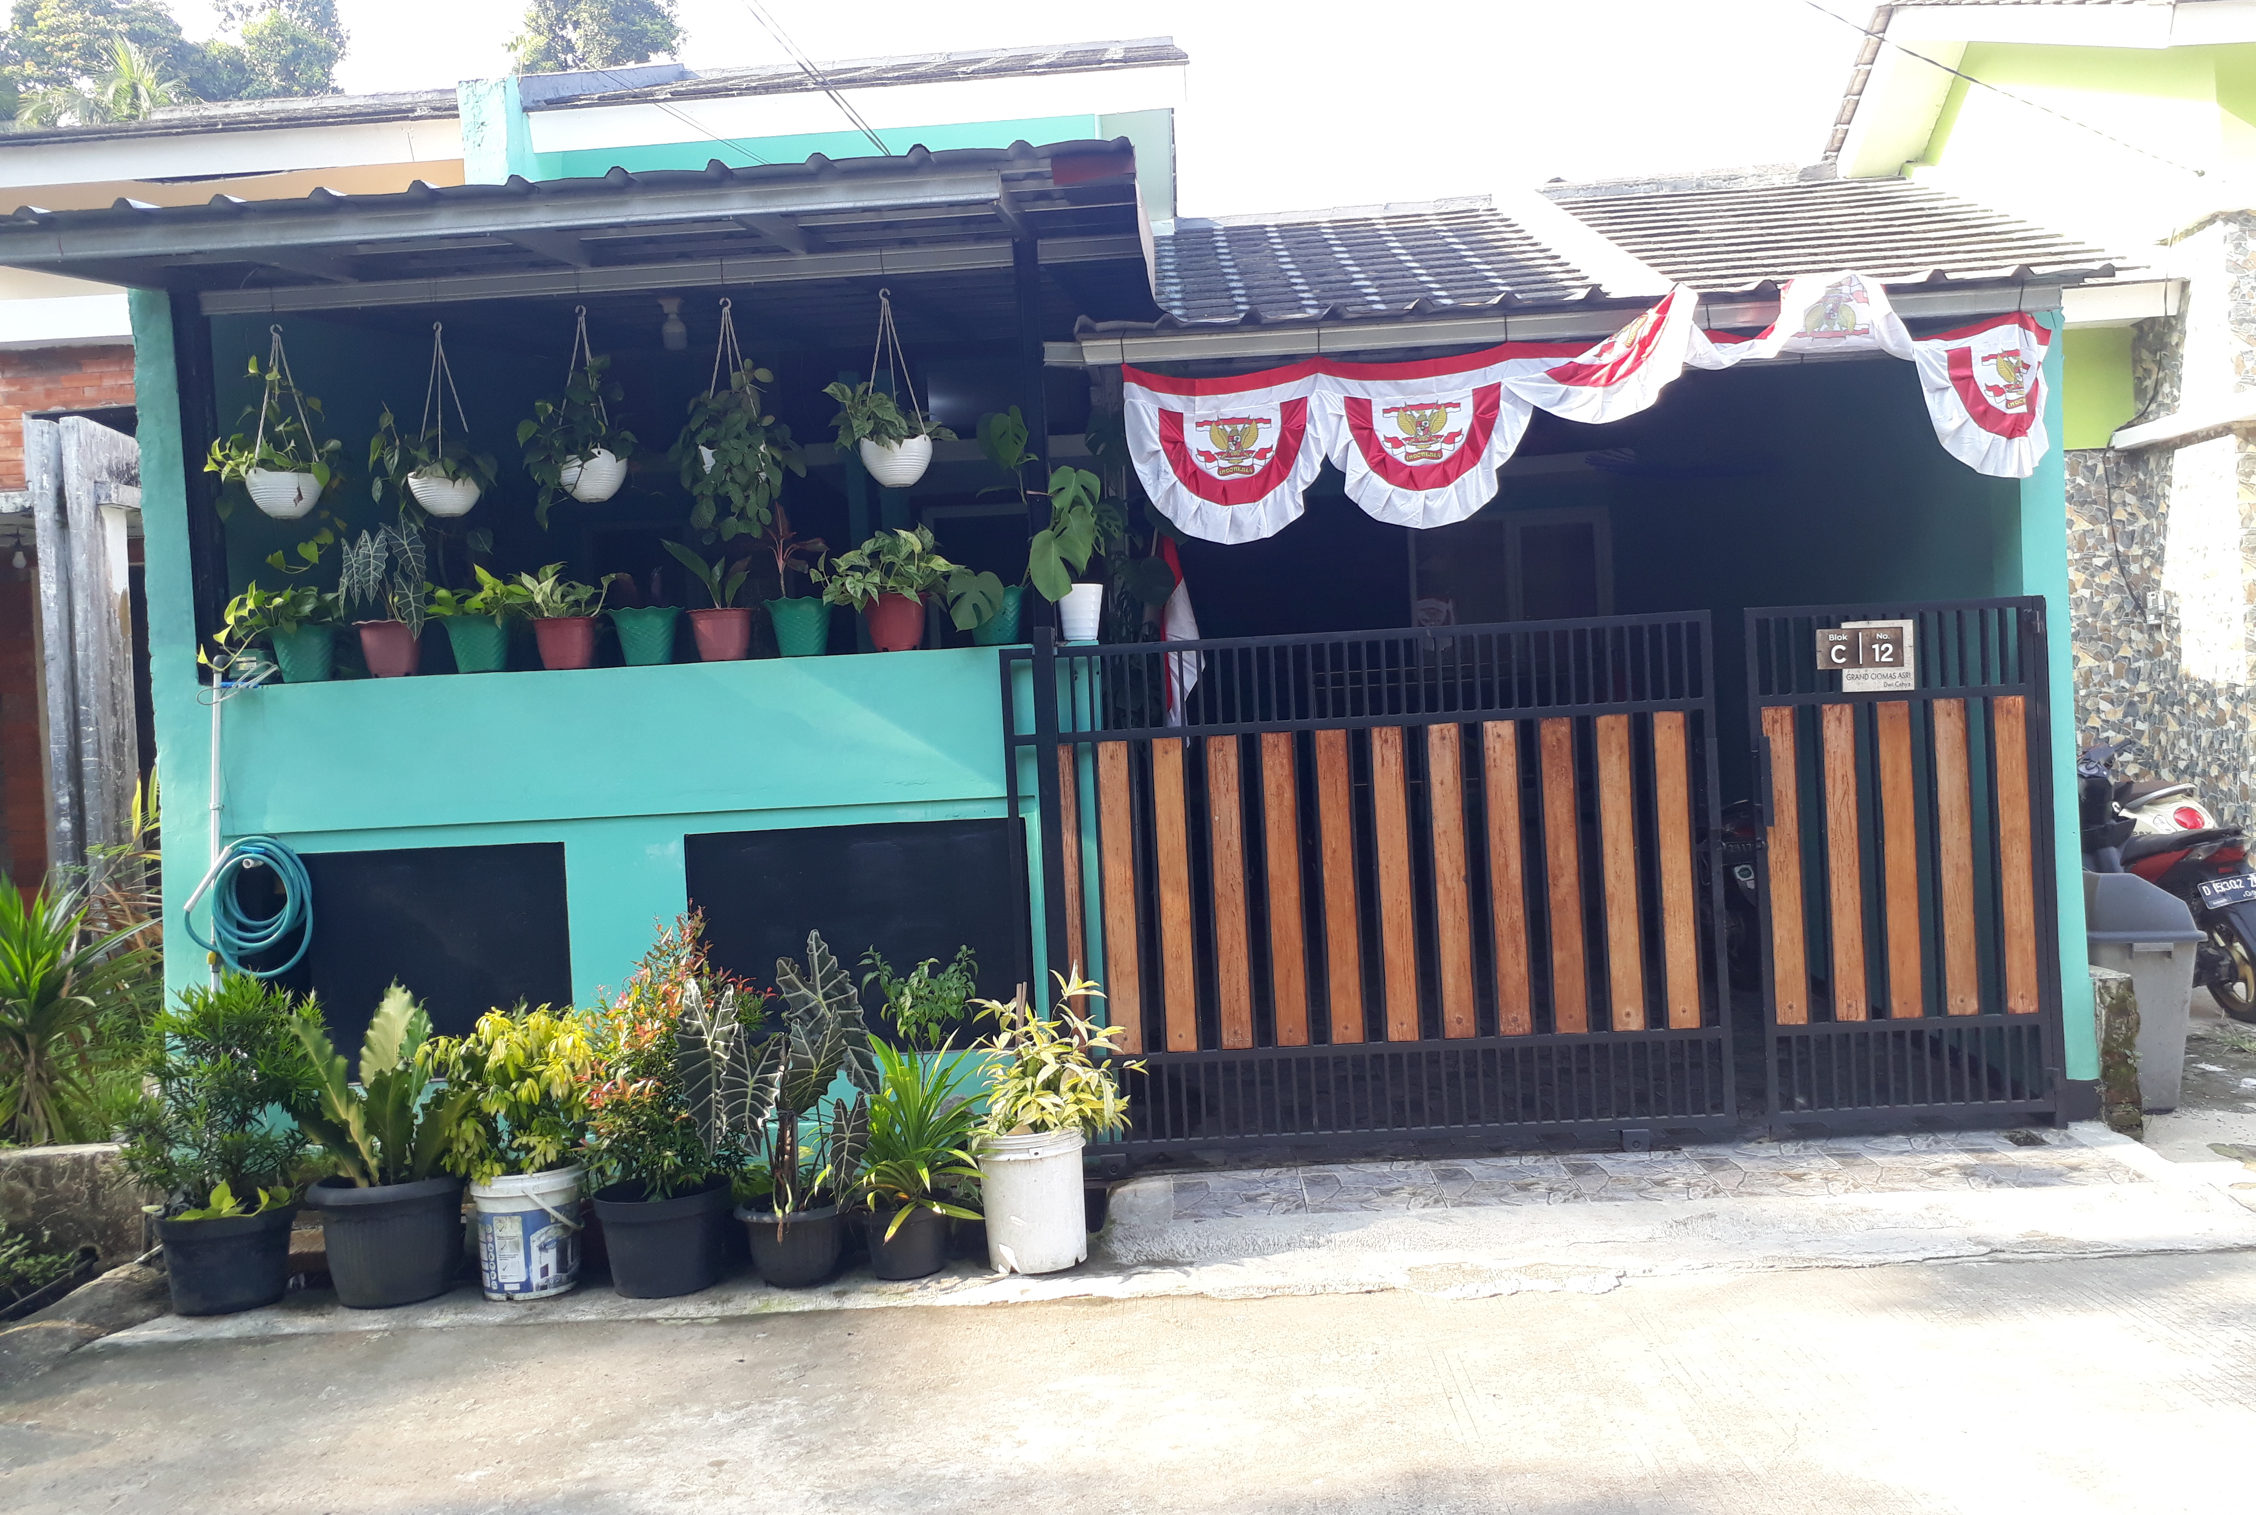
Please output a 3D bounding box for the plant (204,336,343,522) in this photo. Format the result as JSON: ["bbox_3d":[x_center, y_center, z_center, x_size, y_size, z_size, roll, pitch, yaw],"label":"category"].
[{"bbox_3d":[-2.757,-1.070,5.682,0.432,0.615,0.360,-3,0,3],"label":"plant"}]

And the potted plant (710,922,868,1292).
[{"bbox_3d":[-0.967,0.985,4.997,0.443,0.967,0.440,-3,0,3],"label":"potted plant"}]

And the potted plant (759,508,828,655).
[{"bbox_3d":[-1.052,-0.549,5.540,0.216,0.472,0.220,-3,0,2],"label":"potted plant"}]

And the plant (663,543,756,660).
[{"bbox_3d":[-1.326,-0.492,5.551,0.284,0.384,0.230,-3,0,2],"label":"plant"}]

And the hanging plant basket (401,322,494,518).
[{"bbox_3d":[-2.190,-1.082,5.657,0.289,0.623,0.270,-3,0,3],"label":"hanging plant basket"}]

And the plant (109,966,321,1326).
[{"bbox_3d":[-2.545,1.082,4.920,0.562,0.941,0.520,-3,0,3],"label":"plant"}]

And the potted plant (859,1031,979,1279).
[{"bbox_3d":[-0.593,1.126,4.982,0.332,0.637,0.360,-3,0,3],"label":"potted plant"}]

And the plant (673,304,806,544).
[{"bbox_3d":[-1.217,-1.051,5.523,0.387,0.752,0.360,-3,0,2],"label":"plant"}]

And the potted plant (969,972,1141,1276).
[{"bbox_3d":[-0.206,1.018,4.964,0.461,0.798,0.440,-3,0,3],"label":"potted plant"}]

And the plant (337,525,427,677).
[{"bbox_3d":[-2.369,-0.498,5.592,0.274,0.482,0.270,-3,0,2],"label":"plant"}]

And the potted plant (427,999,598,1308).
[{"bbox_3d":[-1.742,1.113,4.970,0.473,0.811,0.420,-3,0,2],"label":"potted plant"}]

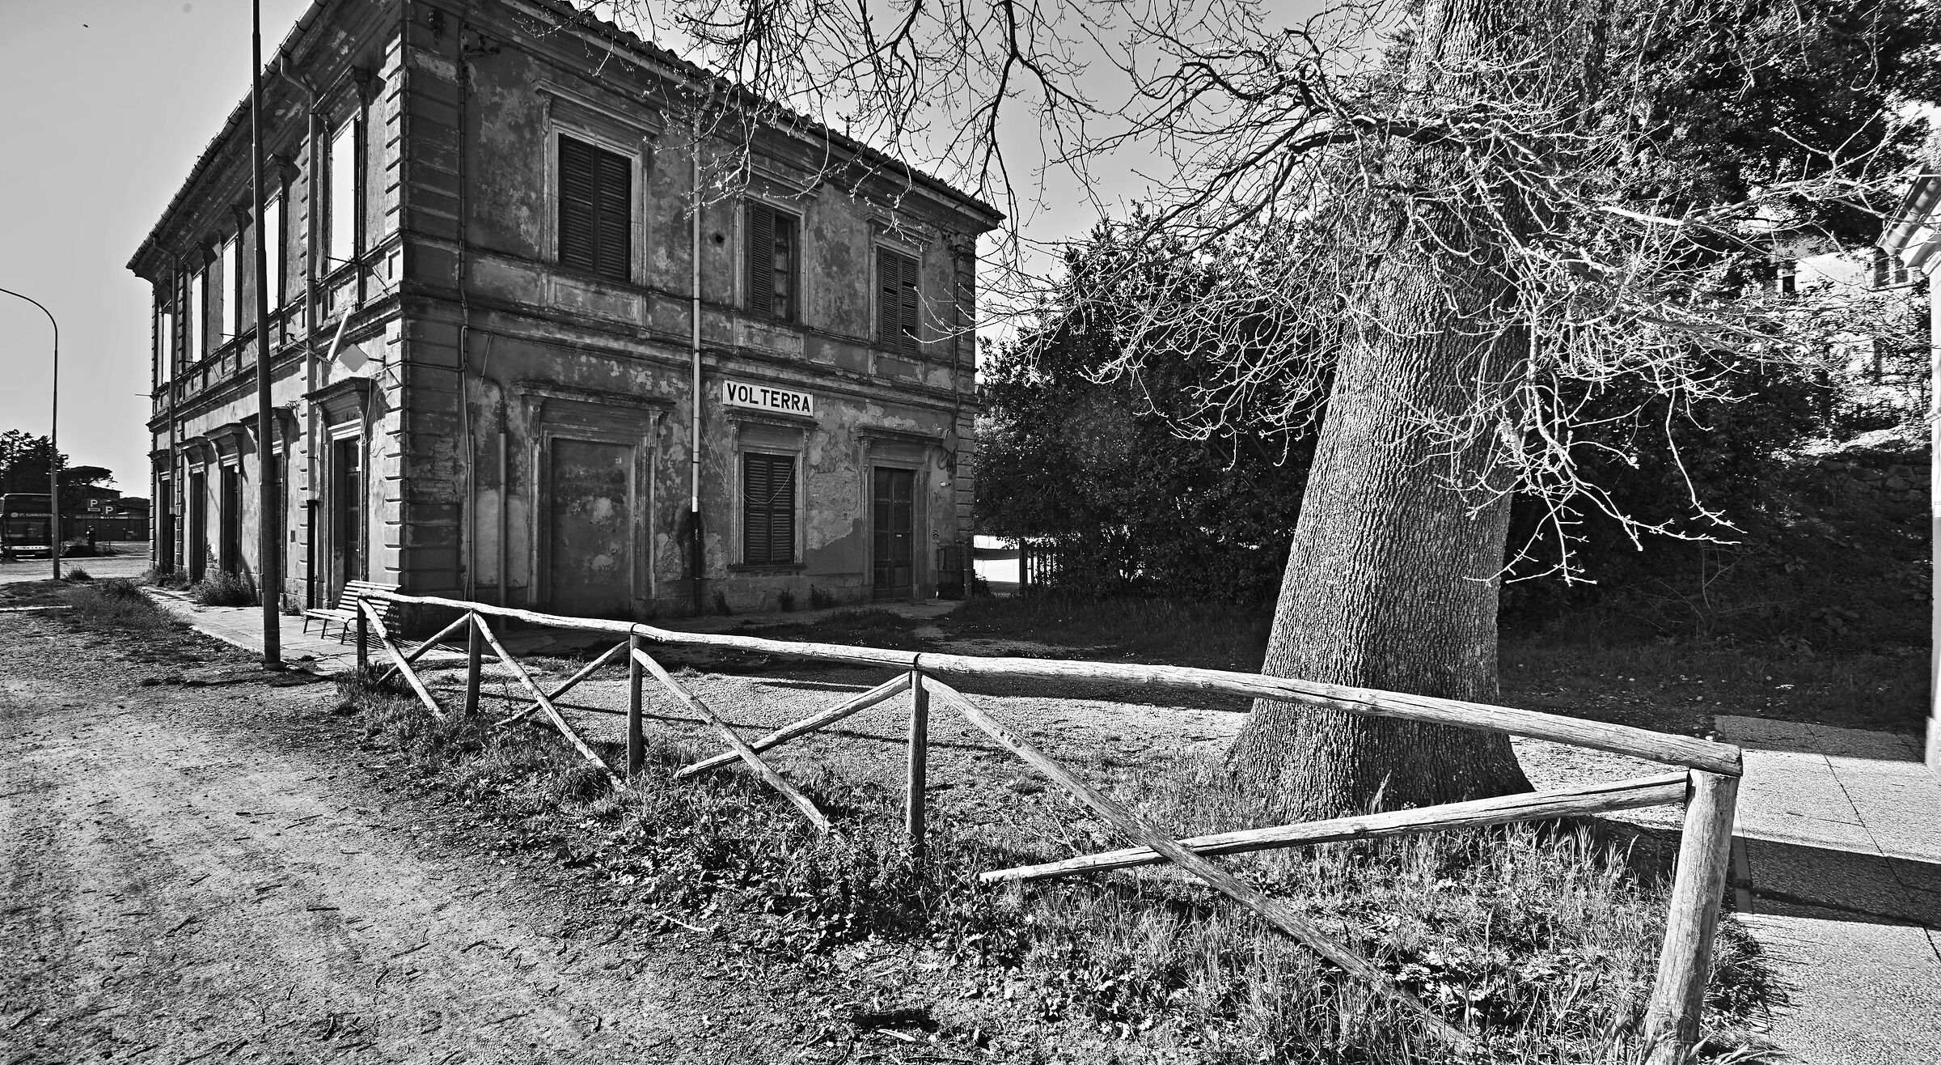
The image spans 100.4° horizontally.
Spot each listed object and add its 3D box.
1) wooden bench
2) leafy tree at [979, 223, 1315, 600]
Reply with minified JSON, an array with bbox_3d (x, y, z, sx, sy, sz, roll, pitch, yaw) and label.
[{"bbox_3d":[-8.693,1.076,11.280,1.928,0.769,0.680,1,1,39],"label":"wooden bench"},{"bbox_3d":[5.229,-3.545,22.976,9.600,10.421,8.000,1,0,0],"label":"leafy tree"}]

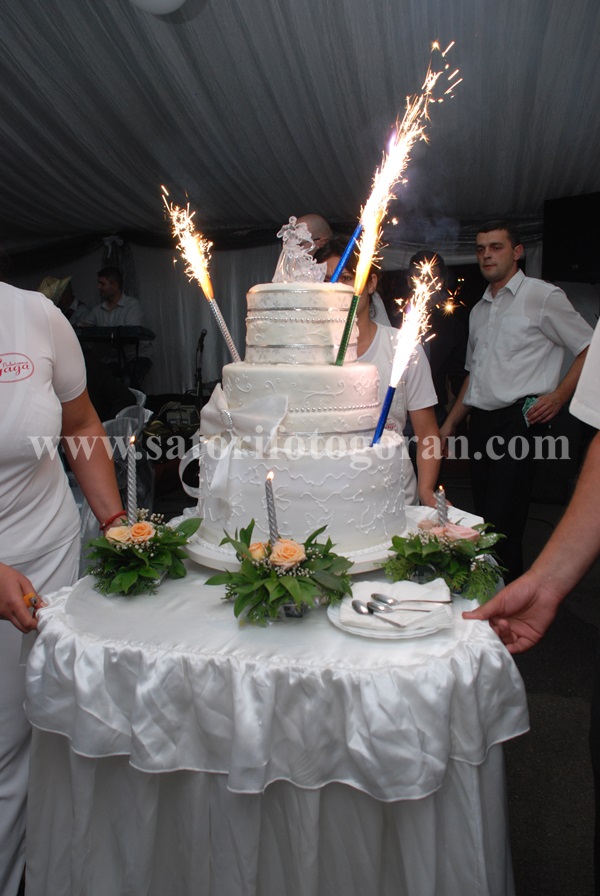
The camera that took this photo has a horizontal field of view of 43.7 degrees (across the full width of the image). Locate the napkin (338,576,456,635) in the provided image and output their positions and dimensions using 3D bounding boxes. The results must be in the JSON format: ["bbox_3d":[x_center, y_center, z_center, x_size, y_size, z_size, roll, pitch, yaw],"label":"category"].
[{"bbox_3d":[0.192,0.318,1.501,0.215,0.040,0.200,-1,9,0],"label":"napkin"}]

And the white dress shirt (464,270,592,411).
[{"bbox_3d":[0.922,-0.437,2.980,0.290,0.580,0.470,-9,12,-40],"label":"white dress shirt"}]

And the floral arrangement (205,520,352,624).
[{"bbox_3d":[-0.043,0.248,1.510,0.295,0.185,0.250,-1,9,0],"label":"floral arrangement"}]

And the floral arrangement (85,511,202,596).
[{"bbox_3d":[-0.347,0.234,1.670,0.260,0.175,0.210,-1,9,0],"label":"floral arrangement"}]

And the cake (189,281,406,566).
[{"bbox_3d":[-0.006,-0.085,1.530,0.441,0.502,0.433,0,10,0],"label":"cake"}]

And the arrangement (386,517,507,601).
[{"bbox_3d":[0.307,0.240,1.610,0.258,0.165,0.210,-1,9,0],"label":"arrangement"}]

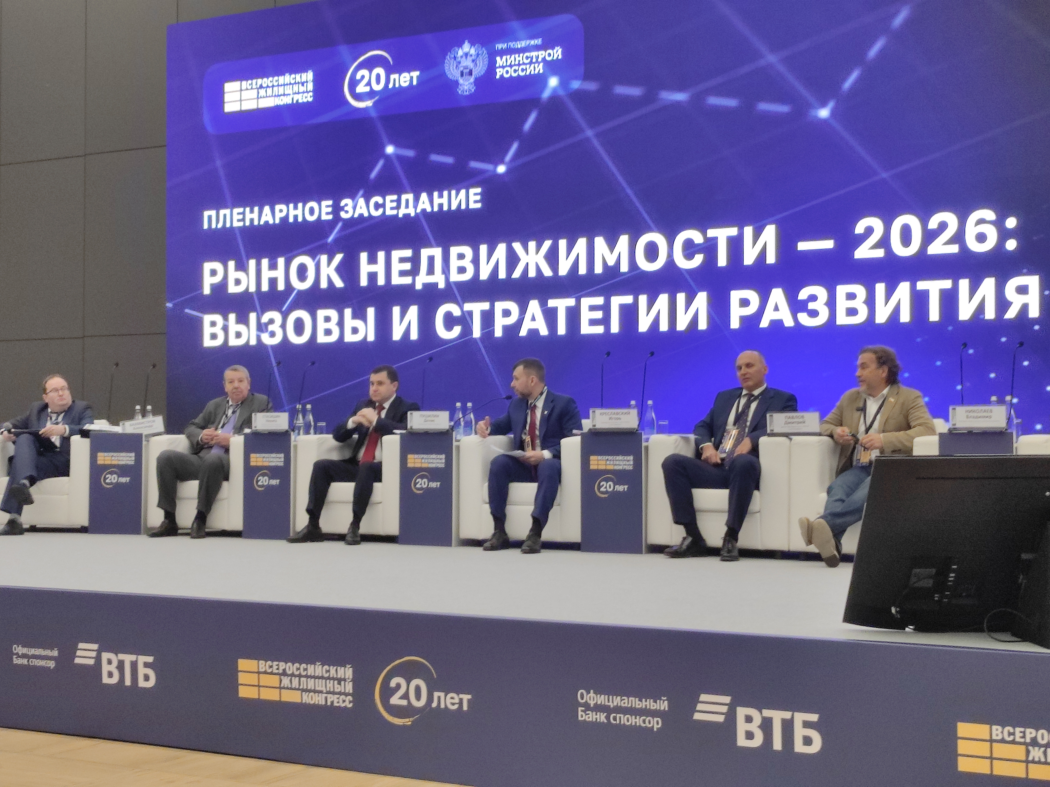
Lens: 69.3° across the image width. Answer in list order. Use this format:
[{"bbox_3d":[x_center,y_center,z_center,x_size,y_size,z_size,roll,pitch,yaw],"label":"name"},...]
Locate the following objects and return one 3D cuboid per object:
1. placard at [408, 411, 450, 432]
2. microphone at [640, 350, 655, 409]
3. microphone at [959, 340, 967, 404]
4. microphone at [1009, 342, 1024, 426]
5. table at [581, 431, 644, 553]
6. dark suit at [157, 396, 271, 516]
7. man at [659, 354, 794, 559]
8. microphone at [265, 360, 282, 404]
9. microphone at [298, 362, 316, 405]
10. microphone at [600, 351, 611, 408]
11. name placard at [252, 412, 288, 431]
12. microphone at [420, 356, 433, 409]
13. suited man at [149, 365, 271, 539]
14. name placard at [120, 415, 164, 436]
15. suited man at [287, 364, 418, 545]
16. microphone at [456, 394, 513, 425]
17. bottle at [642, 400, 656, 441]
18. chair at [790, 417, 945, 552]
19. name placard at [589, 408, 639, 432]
[{"bbox_3d":[-0.603,0.175,4.760,0.281,0.127,0.091,-1,-2,15],"label":"placard"},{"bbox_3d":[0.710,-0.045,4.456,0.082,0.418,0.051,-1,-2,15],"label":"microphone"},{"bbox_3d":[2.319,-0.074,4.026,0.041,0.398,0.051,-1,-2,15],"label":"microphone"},{"bbox_3d":[2.719,-0.043,4.209,0.100,0.490,0.050,0,-1,-2],"label":"microphone"},{"bbox_3d":[0.579,0.606,4.798,0.380,0.732,0.420,-1,-1,15],"label":"table"},{"bbox_3d":[-2.157,0.399,5.359,0.597,0.830,0.709,-1,-2,15],"label":"dark suit"},{"bbox_3d":[1.227,0.329,4.455,0.749,1.180,0.769,-1,-2,22],"label":"man"},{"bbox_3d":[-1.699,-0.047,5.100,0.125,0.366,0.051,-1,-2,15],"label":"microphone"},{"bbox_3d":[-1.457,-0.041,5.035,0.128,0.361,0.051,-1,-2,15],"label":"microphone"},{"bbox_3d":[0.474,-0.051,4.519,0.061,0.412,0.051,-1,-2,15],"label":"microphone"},{"bbox_3d":[-1.762,0.196,5.295,0.290,0.135,0.080,-1,-1,15],"label":"name placard"},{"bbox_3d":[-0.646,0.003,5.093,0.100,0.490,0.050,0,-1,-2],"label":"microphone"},{"bbox_3d":[-2.277,0.397,5.611,0.718,1.232,0.739,-1,-1,7],"label":"suited man"},{"bbox_3d":[-2.818,0.239,5.598,0.290,0.135,0.080,-9,0,-7],"label":"name placard"},{"bbox_3d":[-1.142,0.392,5.336,0.703,1.212,0.730,-1,-2,20],"label":"suited man"},{"bbox_3d":[-0.273,0.132,5.013,0.420,0.235,0.060,0,-1,2],"label":"microphone"},{"bbox_3d":[0.790,0.177,4.794,0.070,0.262,0.070,-1,-1,15],"label":"bottle"},{"bbox_3d":[1.958,0.526,4.433,0.800,0.769,0.800,-1,-2,20],"label":"chair"},{"bbox_3d":[0.552,0.165,4.686,0.297,0.140,0.080,-1,-1,15],"label":"name placard"}]

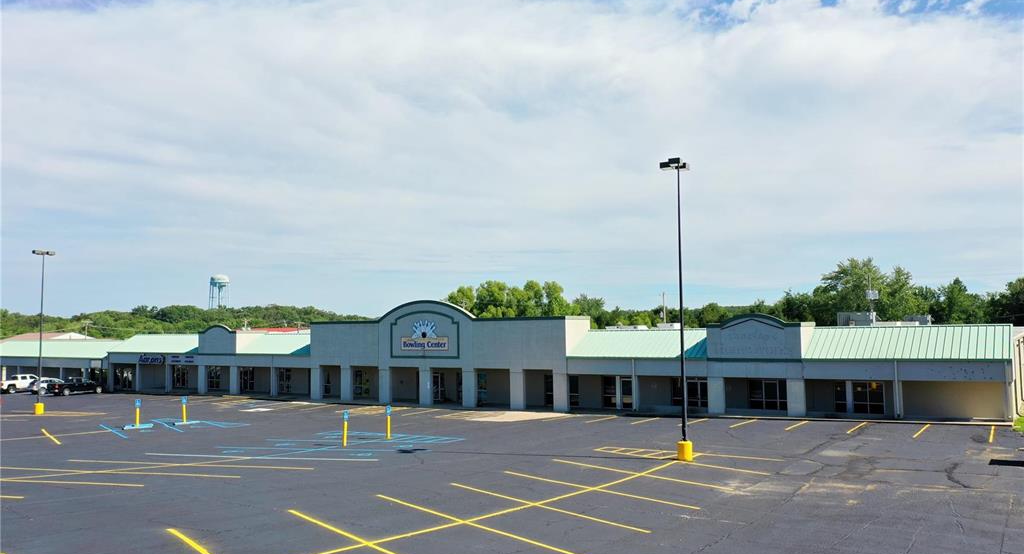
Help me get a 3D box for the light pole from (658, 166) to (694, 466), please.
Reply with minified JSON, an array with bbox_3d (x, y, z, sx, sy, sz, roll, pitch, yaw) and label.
[{"bbox_3d":[6.860,1.296,33.148,1.100,12.540,1.500,-3,-6,29],"label":"light pole"}]

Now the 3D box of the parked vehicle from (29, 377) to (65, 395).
[{"bbox_3d":[-48.147,11.435,83.574,1.840,1.680,4.600,-3,-6,30],"label":"parked vehicle"}]

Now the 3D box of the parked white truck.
[{"bbox_3d":[-52.362,11.497,85.585,2.000,1.930,5.800,-3,-6,30],"label":"parked white truck"}]

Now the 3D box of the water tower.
[{"bbox_3d":[-190.647,14.803,518.548,14.500,33.000,14.500,-3,-6,29],"label":"water tower"}]

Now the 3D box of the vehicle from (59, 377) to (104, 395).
[{"bbox_3d":[-44.862,11.221,82.078,1.880,1.770,5.400,-3,-6,30],"label":"vehicle"}]

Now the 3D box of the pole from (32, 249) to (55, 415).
[{"bbox_3d":[-34.135,4.002,58.023,0.650,11.880,1.600,-3,-6,29],"label":"pole"}]

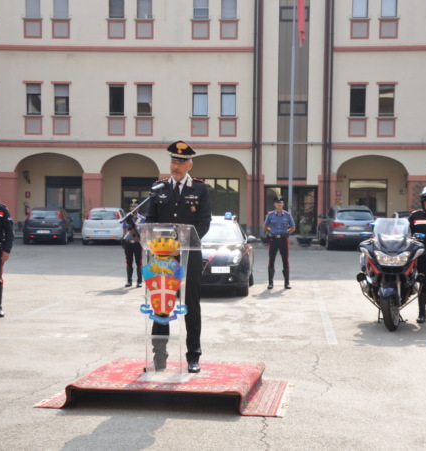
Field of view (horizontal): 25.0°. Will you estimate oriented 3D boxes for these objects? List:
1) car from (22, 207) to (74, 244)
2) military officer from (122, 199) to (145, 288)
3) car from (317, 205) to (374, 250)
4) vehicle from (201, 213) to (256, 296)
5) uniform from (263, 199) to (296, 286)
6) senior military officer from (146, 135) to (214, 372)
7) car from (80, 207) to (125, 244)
[{"bbox_3d":[-6.730,0.000,39.800,1.690,1.490,4.030,1,1,-3],"label":"car"},{"bbox_3d":[-1.520,0.344,18.600,0.520,1.710,0.380,1,1,-3],"label":"military officer"},{"bbox_3d":[5.420,0.090,38.800,1.980,1.740,5.000,1,1,0],"label":"car"},{"bbox_3d":[-0.140,0.491,18.750,1.820,1.500,4.350,1,1,5],"label":"vehicle"},{"bbox_3d":[1.300,0.341,18.800,0.600,1.800,0.360,1,1,3],"label":"uniform"},{"bbox_3d":[-0.280,0.248,7.870,0.530,1.870,0.400,1,1,7],"label":"senior military officer"},{"bbox_3d":[-4.360,0.030,39.800,1.690,1.490,4.030,1,1,-2],"label":"car"}]

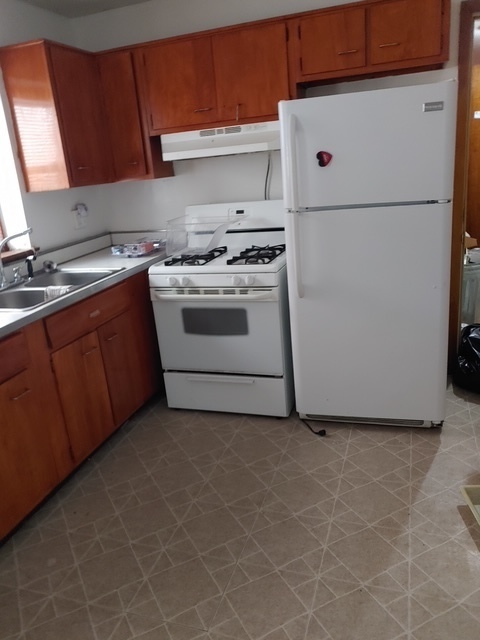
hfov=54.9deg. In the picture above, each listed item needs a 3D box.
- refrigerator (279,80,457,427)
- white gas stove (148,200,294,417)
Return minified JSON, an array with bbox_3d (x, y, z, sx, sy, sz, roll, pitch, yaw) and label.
[{"bbox_3d":[0.710,-0.307,2.593,0.759,1.680,0.750,0,17,16],"label":"refrigerator"},{"bbox_3d":[-0.035,-0.081,2.903,0.765,1.200,0.665,1,18,19],"label":"white gas stove"}]

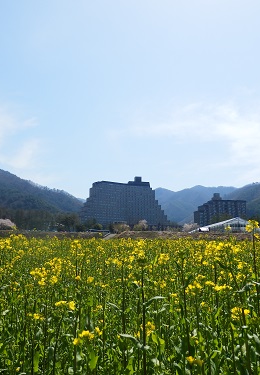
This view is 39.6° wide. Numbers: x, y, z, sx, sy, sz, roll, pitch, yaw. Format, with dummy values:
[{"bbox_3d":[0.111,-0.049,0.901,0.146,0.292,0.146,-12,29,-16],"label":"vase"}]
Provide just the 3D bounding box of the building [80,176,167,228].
[{"bbox_3d":[-4.500,20.200,430.000,108.000,61.000,24.000,5,-10,-28],"label":"building"}]

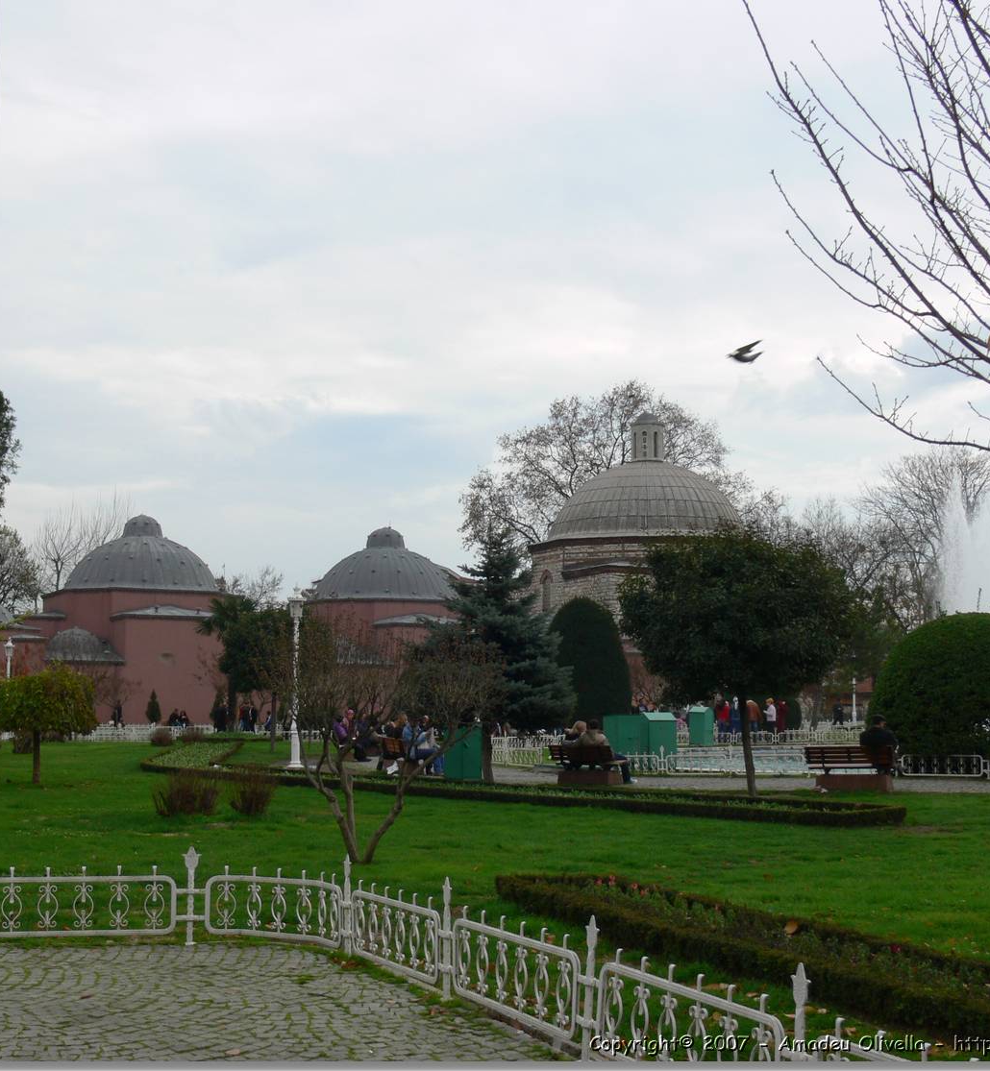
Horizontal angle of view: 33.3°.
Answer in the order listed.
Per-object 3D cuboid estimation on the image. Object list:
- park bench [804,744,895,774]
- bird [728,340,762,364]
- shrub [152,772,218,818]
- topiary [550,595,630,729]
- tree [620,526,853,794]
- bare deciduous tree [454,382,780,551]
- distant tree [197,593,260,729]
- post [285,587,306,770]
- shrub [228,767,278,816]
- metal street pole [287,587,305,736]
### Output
[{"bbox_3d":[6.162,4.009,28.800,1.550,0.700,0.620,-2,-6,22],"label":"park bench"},{"bbox_3d":[2.726,-1.990,18.000,0.360,0.250,0.420,0,-5,0],"label":"bird"},{"bbox_3d":[-4.379,3.664,23.453,0.930,0.634,0.800,0,-6,0],"label":"shrub"},{"bbox_3d":[4.070,5.554,69.793,3.350,6.011,3.350,0,-6,0],"label":"topiary"},{"bbox_3d":[4.198,2.165,28.827,4.000,4.676,3.900,0,-6,0],"label":"tree"},{"bbox_3d":[9.465,0.592,128.000,23.500,24.500,22.000,0,-5,0],"label":"bare deciduous tree"},{"bbox_3d":[-13.176,6.348,82.777,3.300,6.991,3.200,0,-6,0],"label":"distant tree"},{"bbox_3d":[-4.244,3.056,35.481,0.380,3.900,0.380,0,-5,0],"label":"post"},{"bbox_3d":[-3.431,3.632,23.456,0.700,0.697,0.680,0,-6,0],"label":"shrub"},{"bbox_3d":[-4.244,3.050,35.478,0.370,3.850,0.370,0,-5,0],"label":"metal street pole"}]

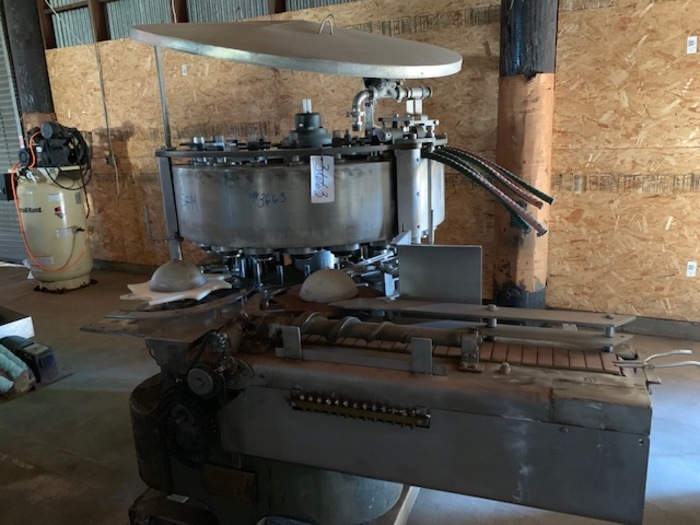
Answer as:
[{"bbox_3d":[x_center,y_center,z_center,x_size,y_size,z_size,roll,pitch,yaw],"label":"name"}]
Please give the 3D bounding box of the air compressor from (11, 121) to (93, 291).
[{"bbox_3d":[-3.204,-0.593,5.624,0.760,1.765,0.720,5,16,26],"label":"air compressor"}]

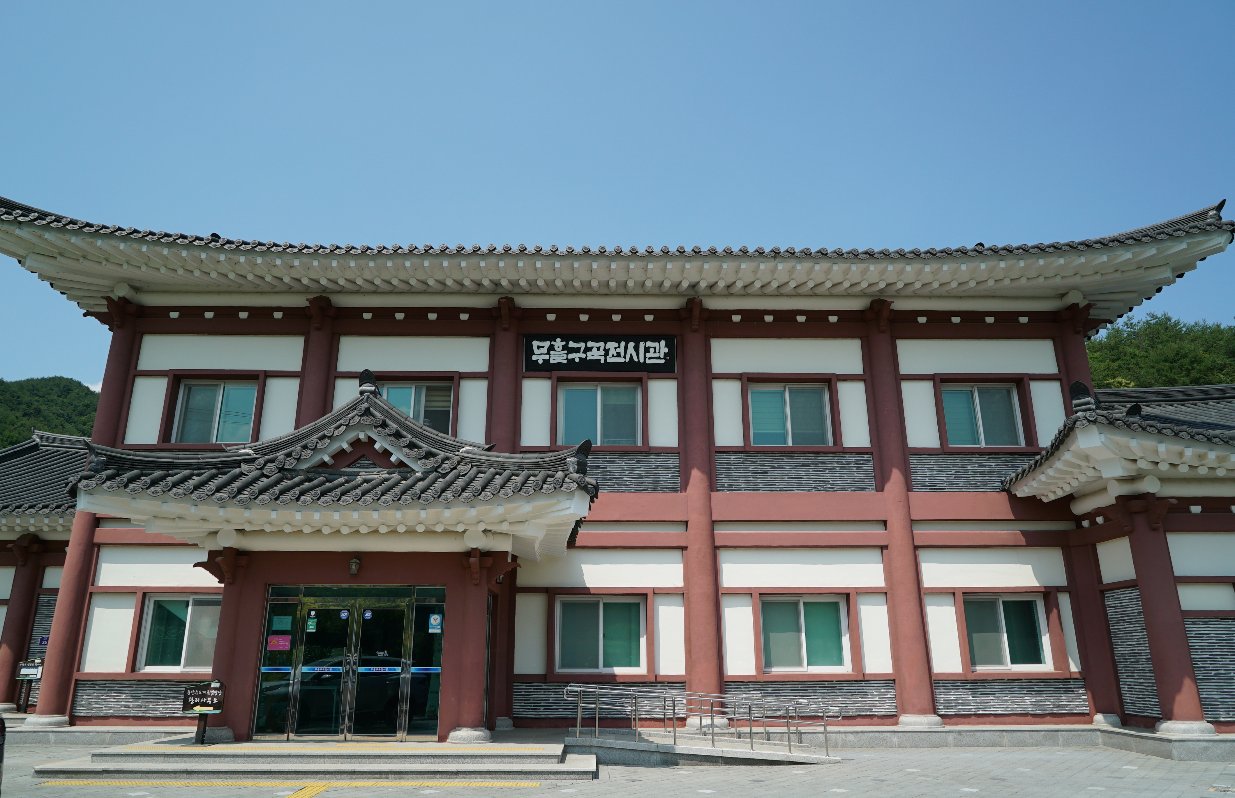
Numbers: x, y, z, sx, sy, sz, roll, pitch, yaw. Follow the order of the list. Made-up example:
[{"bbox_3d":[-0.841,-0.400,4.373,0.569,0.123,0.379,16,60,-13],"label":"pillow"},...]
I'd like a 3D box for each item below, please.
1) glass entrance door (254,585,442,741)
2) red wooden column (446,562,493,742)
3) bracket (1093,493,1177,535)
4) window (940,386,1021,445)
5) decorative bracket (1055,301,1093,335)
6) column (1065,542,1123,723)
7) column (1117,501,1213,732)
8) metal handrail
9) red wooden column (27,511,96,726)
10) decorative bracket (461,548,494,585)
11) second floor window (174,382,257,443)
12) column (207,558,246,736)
[{"bbox_3d":[-4.291,4.224,13.285,2.940,2.410,0.180,0,-17,-1],"label":"glass entrance door"},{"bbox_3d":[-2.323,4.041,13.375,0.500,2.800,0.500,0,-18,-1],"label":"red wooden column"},{"bbox_3d":[9.323,2.006,14.808,1.220,0.660,1.070,0,-16,-1],"label":"bracket"},{"bbox_3d":[7.566,0.339,17.081,1.603,1.368,0.130,0,-16,-1],"label":"window"},{"bbox_3d":[9.302,-1.665,16.801,0.560,0.620,0.600,0,-17,-1],"label":"decorative bracket"},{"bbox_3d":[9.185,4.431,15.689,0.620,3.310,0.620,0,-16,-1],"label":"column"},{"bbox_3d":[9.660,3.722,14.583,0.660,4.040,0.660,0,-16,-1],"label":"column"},{"bbox_3d":[1.335,5.203,13.351,4.320,1.000,1.600,0,-16,-1],"label":"metal handrail"},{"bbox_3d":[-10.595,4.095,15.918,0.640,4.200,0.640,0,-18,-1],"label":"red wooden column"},{"bbox_3d":[-2.308,2.724,13.423,0.530,0.620,0.580,0,-18,-1],"label":"decorative bracket"},{"bbox_3d":[-8.487,0.303,17.458,1.750,1.430,0.150,0,-18,-1],"label":"second floor window"},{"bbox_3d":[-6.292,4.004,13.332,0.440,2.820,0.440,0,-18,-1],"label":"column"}]

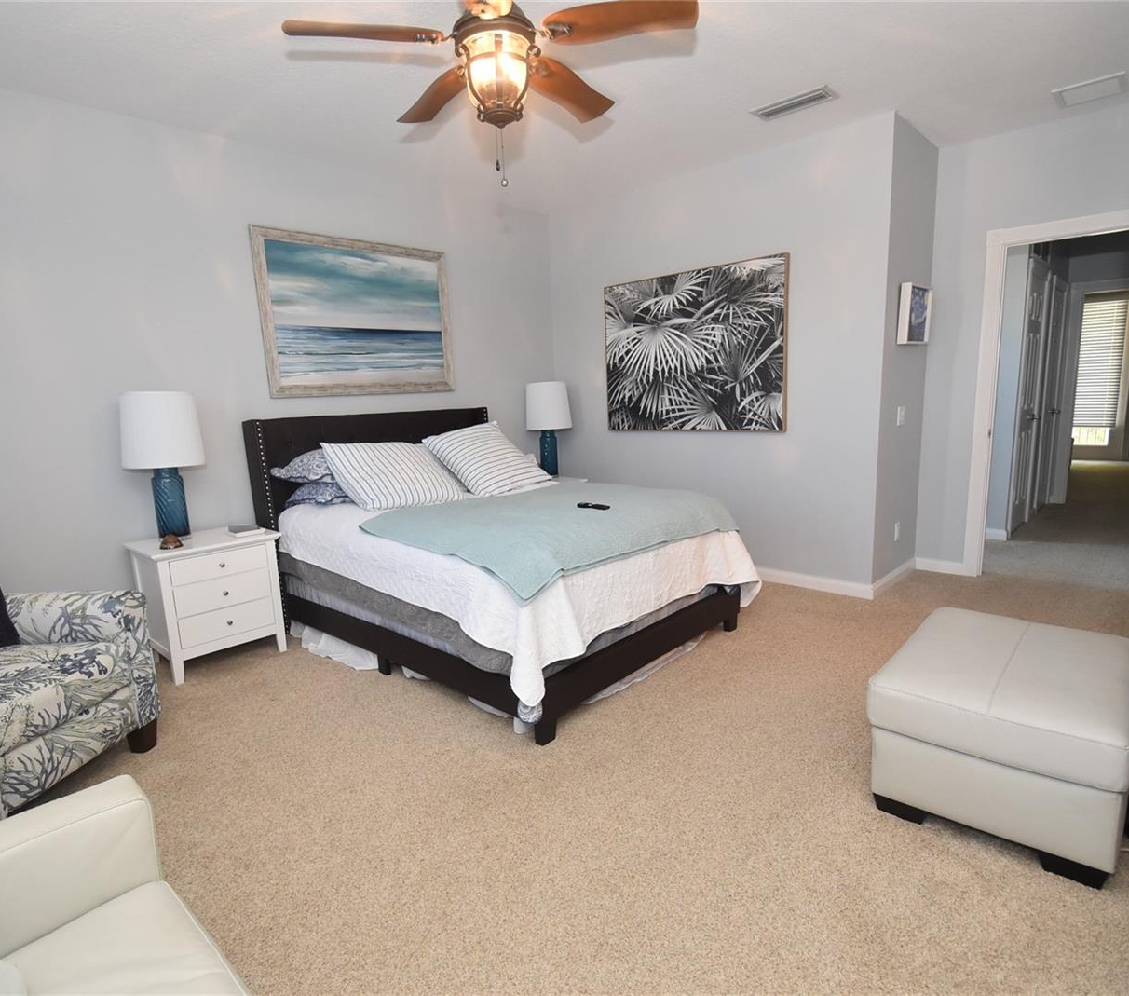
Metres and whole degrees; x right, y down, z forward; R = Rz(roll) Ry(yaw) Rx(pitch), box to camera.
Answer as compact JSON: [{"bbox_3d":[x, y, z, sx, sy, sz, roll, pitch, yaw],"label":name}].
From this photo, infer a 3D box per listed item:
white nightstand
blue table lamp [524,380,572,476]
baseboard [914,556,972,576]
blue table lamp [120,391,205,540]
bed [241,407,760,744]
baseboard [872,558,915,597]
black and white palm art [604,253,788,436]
[{"bbox_3d":[-1.858,0.525,3.306,0.476,0.636,0.599,8,14,44],"label":"white nightstand"},{"bbox_3d":[-0.130,-0.557,4.978,0.359,0.744,0.359,-2,10,0],"label":"blue table lamp"},{"bbox_3d":[2.518,0.453,4.147,0.288,0.088,0.015,8,14,44],"label":"baseboard"},{"bbox_3d":[-2.013,-0.142,3.152,0.362,0.744,0.362,8,14,44],"label":"blue table lamp"},{"bbox_3d":[-0.432,0.132,3.466,2.204,1.226,1.615,6,14,41],"label":"bed"},{"bbox_3d":[2.115,0.504,3.966,0.015,0.091,0.784,8,14,44],"label":"baseboard"},{"bbox_3d":[0.852,-1.000,4.318,1.434,1.068,0.048,8,14,44],"label":"black and white palm art"}]

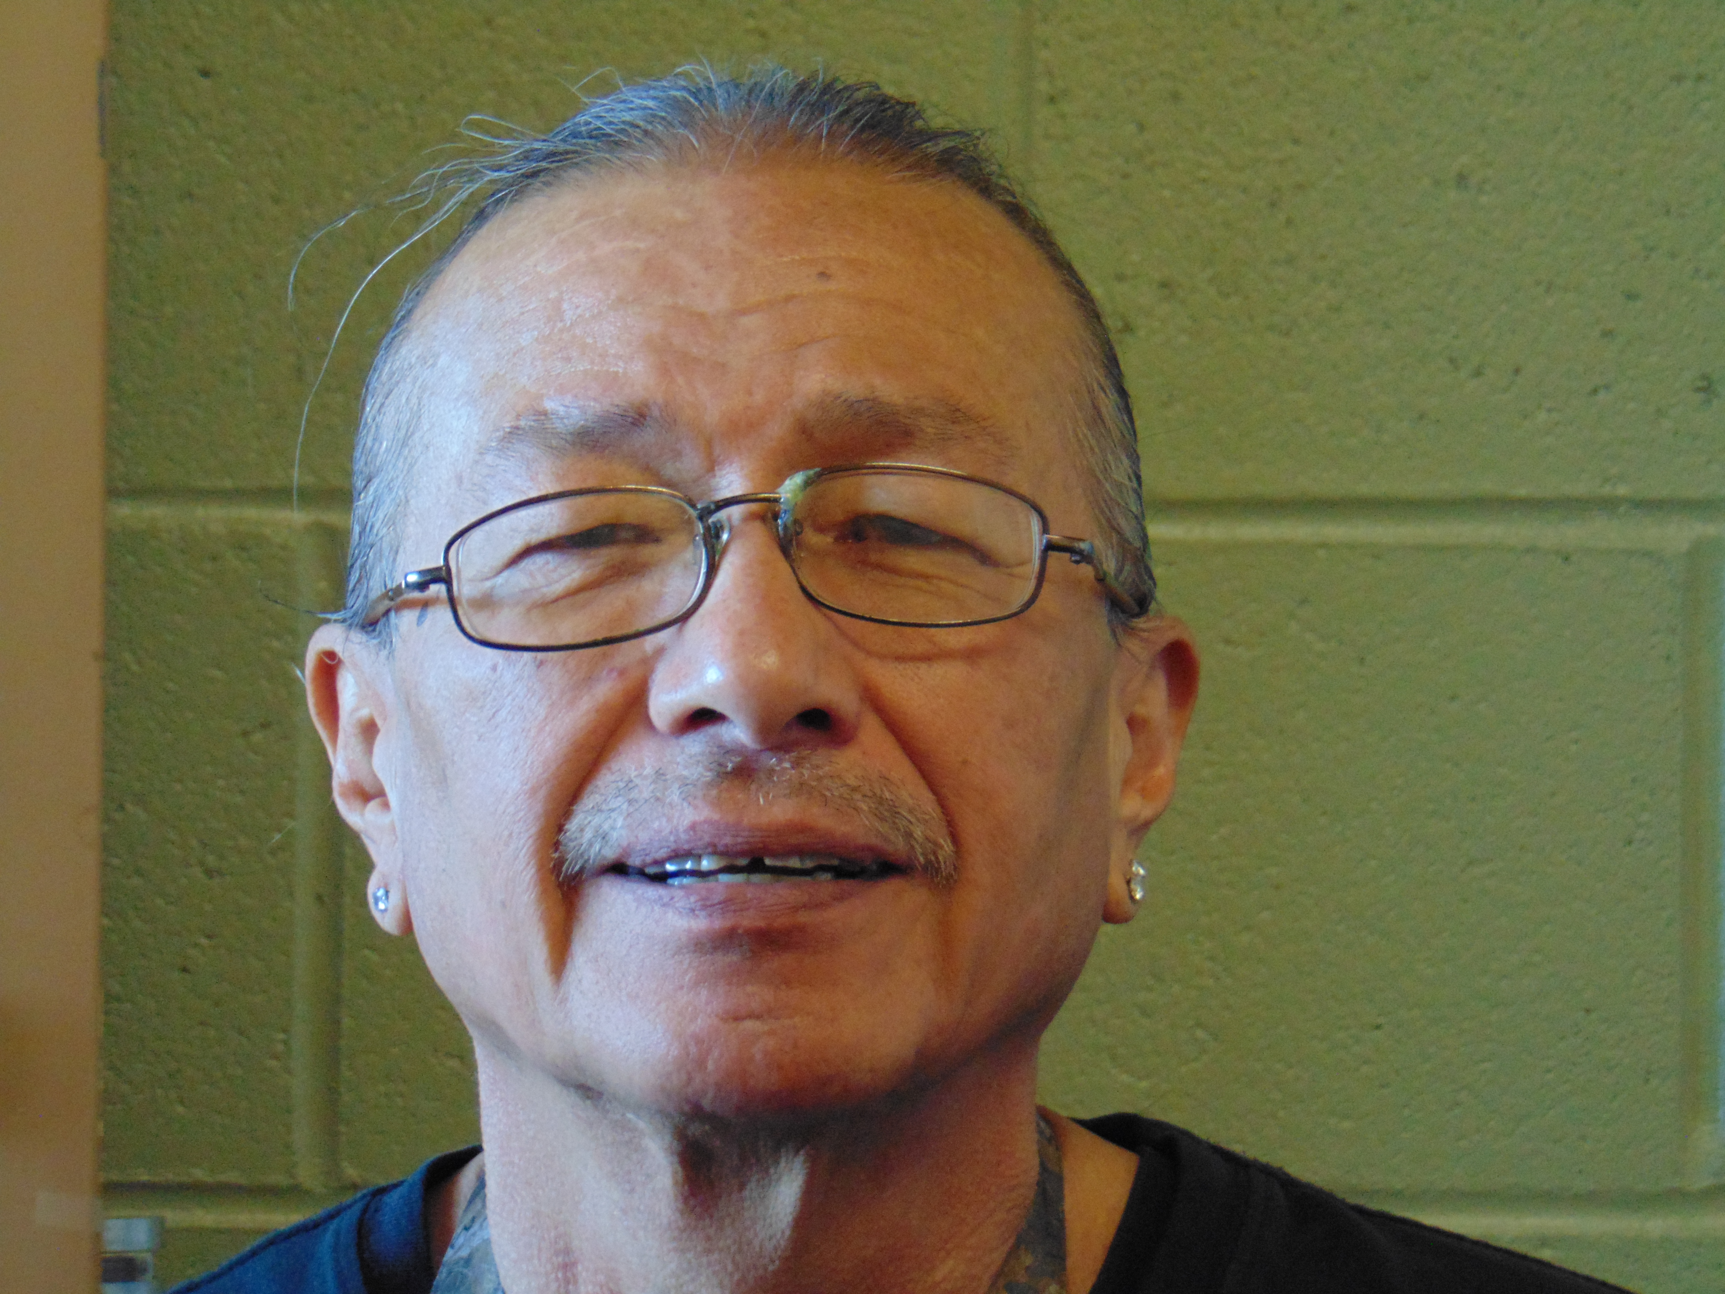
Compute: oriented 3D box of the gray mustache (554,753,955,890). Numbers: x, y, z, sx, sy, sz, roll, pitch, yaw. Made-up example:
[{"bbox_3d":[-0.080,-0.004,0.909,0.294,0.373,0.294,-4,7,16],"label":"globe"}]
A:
[{"bbox_3d":[-0.022,0.035,1.355,0.083,0.028,0.026,1,-12,-1],"label":"gray mustache"}]

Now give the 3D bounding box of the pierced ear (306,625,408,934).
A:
[{"bbox_3d":[-0.110,0.029,1.440,0.022,0.066,0.038,2,-14,-21],"label":"pierced ear"}]

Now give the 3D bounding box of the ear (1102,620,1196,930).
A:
[{"bbox_3d":[0.063,0.027,1.440,0.022,0.066,0.038,-2,-14,21],"label":"ear"}]

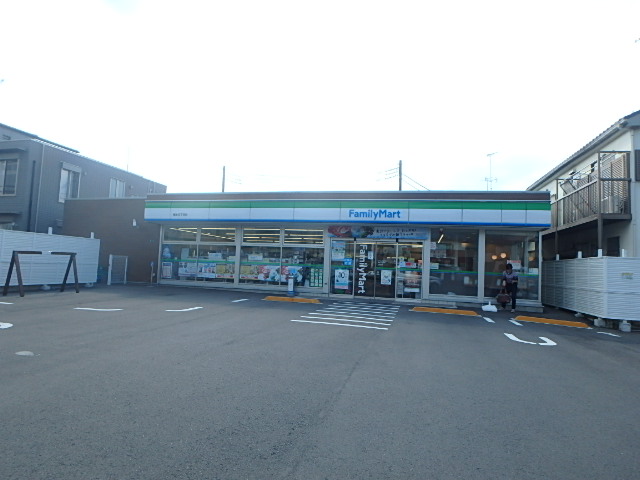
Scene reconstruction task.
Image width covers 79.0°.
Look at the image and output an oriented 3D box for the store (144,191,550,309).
[{"bbox_3d":[1.386,0.663,20.219,15.480,4.010,11.600,1,-4,13],"label":"store"}]

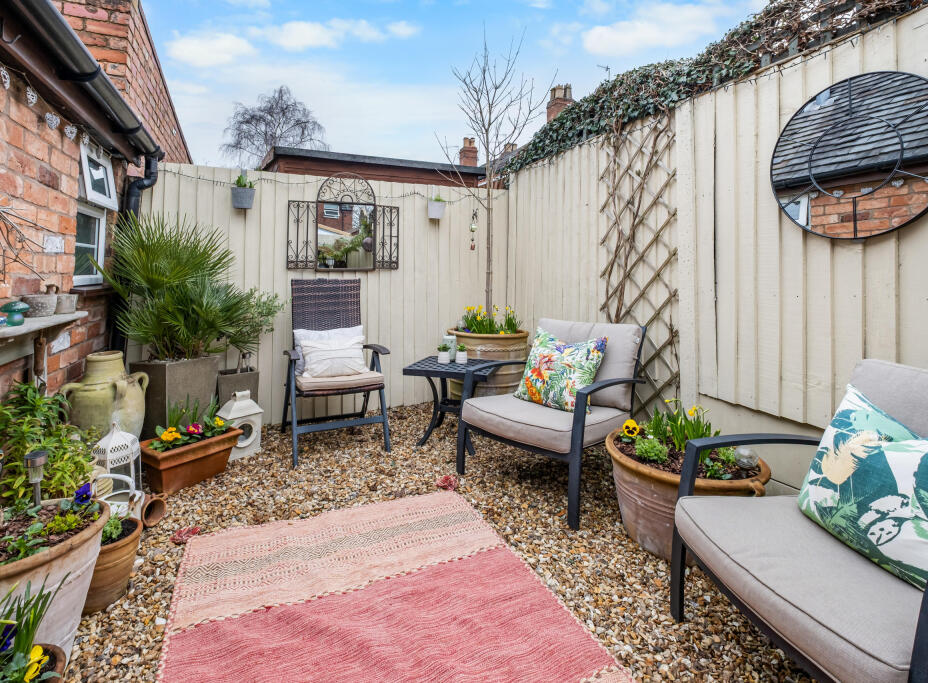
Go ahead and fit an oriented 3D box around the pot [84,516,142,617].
[{"bbox_3d":[-1.235,0.765,1.443,0.250,0.220,0.250,0,5,0],"label":"pot"}]

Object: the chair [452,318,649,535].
[{"bbox_3d":[0.485,0.321,2.340,0.780,0.810,0.740,-5,7,-43],"label":"chair"}]

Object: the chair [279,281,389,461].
[{"bbox_3d":[-0.820,0.116,2.763,0.590,1.052,0.649,-3,8,-24],"label":"chair"}]

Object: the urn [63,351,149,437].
[{"bbox_3d":[-1.800,0.400,2.150,0.350,0.660,0.350,-5,7,-42],"label":"urn"}]

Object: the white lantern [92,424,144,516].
[{"bbox_3d":[-1.662,0.566,2.045,0.236,0.433,0.236,-4,8,-30],"label":"white lantern"}]

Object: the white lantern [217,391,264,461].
[{"bbox_3d":[-1.350,0.487,2.600,0.190,0.380,0.180,-5,7,-42],"label":"white lantern"}]

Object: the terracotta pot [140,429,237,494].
[{"bbox_3d":[-1.492,0.624,2.355,0.275,0.197,0.423,5,9,37],"label":"terracotta pot"}]

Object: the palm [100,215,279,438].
[{"bbox_3d":[-1.701,-0.064,2.655,0.964,1.455,0.806,-3,8,-24],"label":"palm"}]

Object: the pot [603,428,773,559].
[{"bbox_3d":[0.885,0.632,1.790,0.620,0.370,0.620,2,6,26],"label":"pot"}]

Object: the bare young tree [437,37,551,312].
[{"bbox_3d":[0.238,-1.240,3.330,0.870,2.250,0.800,0,5,0],"label":"bare young tree"}]

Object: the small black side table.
[{"bbox_3d":[-0.056,0.399,2.800,0.545,0.490,0.440,2,5,18],"label":"small black side table"}]

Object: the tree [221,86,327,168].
[{"bbox_3d":[-8.078,-7.129,18.000,4.300,6.800,4.300,-2,7,-18],"label":"tree"}]

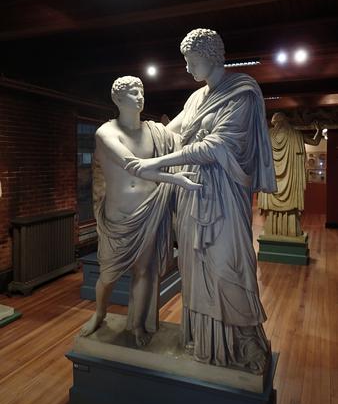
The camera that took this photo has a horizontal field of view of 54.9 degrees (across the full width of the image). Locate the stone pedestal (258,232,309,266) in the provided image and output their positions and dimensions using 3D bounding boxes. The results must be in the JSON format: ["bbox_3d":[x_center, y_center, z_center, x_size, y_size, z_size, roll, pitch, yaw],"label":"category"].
[{"bbox_3d":[1.920,0.777,5.454,0.760,0.350,0.600,2,7,21],"label":"stone pedestal"}]

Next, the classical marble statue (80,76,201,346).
[{"bbox_3d":[-0.175,0.041,2.049,0.720,1.638,0.450,-1,6,-5],"label":"classical marble statue"}]

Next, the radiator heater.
[{"bbox_3d":[-1.648,0.642,4.424,0.250,0.910,1.000,2,7,25],"label":"radiator heater"}]

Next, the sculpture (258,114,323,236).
[{"bbox_3d":[1.942,-0.461,5.308,0.918,1.971,0.620,2,7,21],"label":"sculpture"}]

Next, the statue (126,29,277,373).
[{"bbox_3d":[0.203,-0.049,1.923,0.730,1.837,0.600,4,8,38],"label":"statue"}]

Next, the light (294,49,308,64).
[{"bbox_3d":[1.548,-1.700,3.800,0.150,0.120,0.150,2,7,25],"label":"light"}]

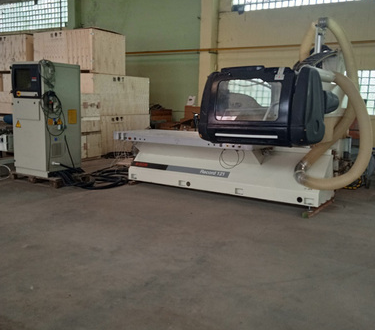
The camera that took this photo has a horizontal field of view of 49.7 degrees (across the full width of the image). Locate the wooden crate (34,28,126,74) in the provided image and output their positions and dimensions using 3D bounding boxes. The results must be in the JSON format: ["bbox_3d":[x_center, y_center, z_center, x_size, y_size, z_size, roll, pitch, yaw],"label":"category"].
[{"bbox_3d":[-2.747,-2.821,10.399,1.953,0.970,1.288,6,10,29],"label":"wooden crate"}]

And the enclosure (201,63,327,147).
[{"bbox_3d":[1.032,-0.798,5.505,1.371,0.976,1.136,6,10,29],"label":"enclosure"}]

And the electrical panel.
[{"bbox_3d":[-2.424,-0.773,6.970,0.852,1.828,0.782,6,10,29],"label":"electrical panel"}]

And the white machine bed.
[{"bbox_3d":[0.508,-0.052,6.556,3.426,0.852,1.108,6,10,29],"label":"white machine bed"}]

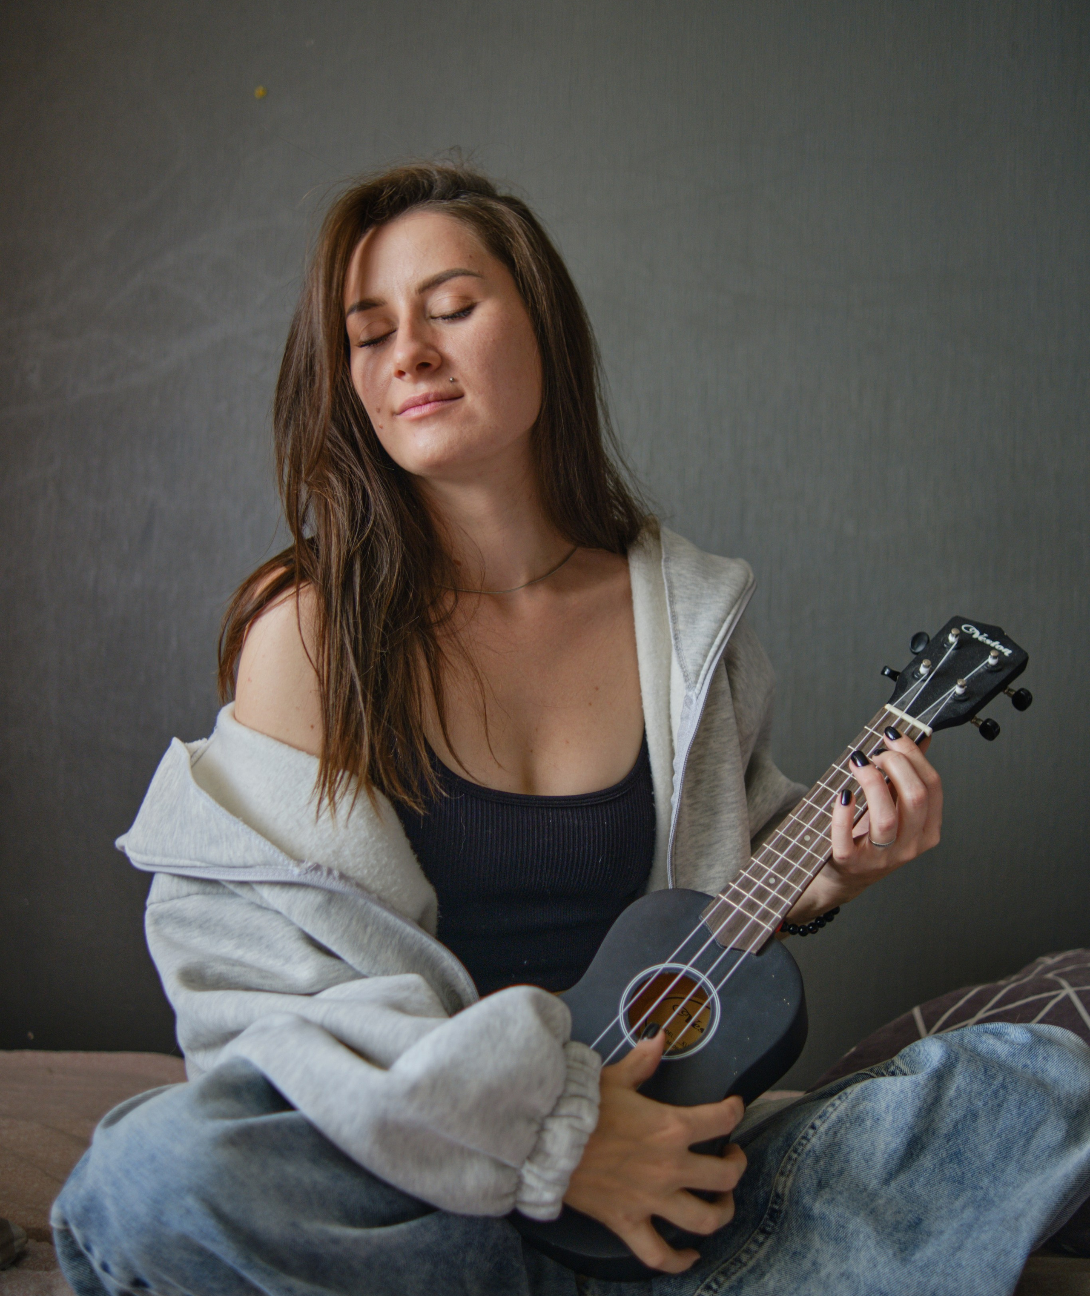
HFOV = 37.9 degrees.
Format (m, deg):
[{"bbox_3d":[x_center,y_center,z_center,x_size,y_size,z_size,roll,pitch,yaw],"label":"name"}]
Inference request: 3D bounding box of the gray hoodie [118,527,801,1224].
[{"bbox_3d":[-0.053,0.146,1.165,0.510,0.475,0.400,0,5,2],"label":"gray hoodie"}]

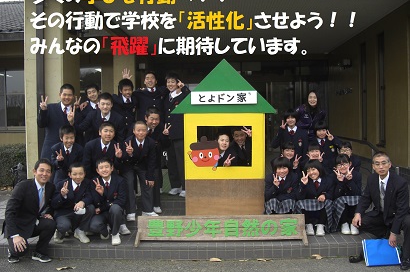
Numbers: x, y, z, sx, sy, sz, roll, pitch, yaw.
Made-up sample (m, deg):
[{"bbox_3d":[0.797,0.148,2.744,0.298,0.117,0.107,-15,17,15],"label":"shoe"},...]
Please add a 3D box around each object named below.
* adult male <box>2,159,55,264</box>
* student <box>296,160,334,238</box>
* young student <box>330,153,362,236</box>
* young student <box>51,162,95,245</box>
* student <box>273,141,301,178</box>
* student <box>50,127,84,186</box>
[{"bbox_3d":[-1.679,0.724,4.220,0.520,0.980,0.640,-1,2,-31],"label":"adult male"},{"bbox_3d":[1.204,0.669,4.820,0.460,0.830,0.580,0,2,12],"label":"student"},{"bbox_3d":[1.597,0.660,4.950,0.380,0.870,0.540,-1,4,7],"label":"young student"},{"bbox_3d":[-1.496,0.756,4.950,0.480,0.910,0.600,-2,4,-10],"label":"young student"},{"bbox_3d":[1.063,0.528,5.650,0.420,0.930,0.520,-1,3,0],"label":"student"},{"bbox_3d":[-1.634,0.501,5.250,0.440,1.278,0.600,-1,5,-11],"label":"student"}]

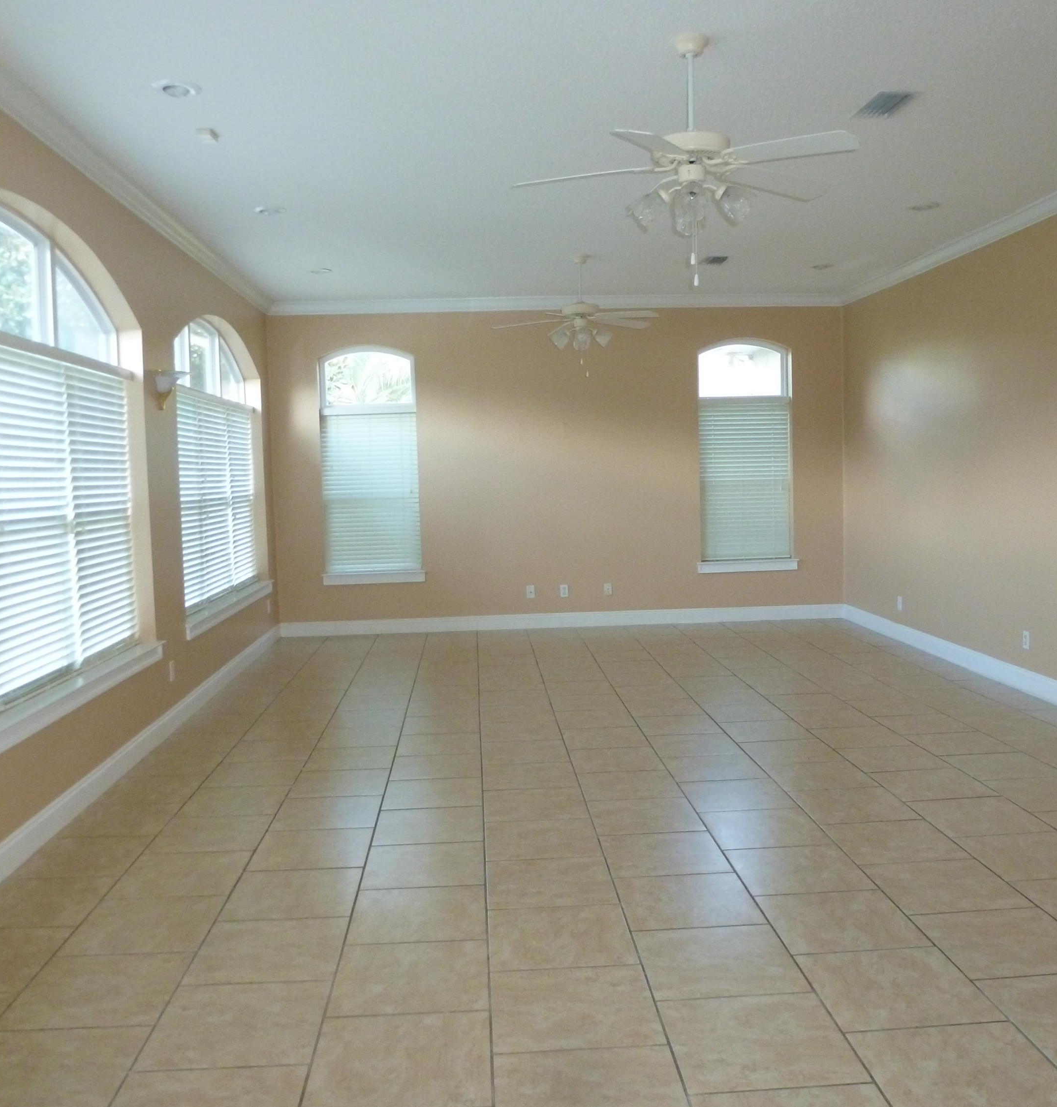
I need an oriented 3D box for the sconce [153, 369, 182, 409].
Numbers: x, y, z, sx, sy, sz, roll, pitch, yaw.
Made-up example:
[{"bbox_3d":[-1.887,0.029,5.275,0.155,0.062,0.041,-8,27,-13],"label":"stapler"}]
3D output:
[{"bbox_3d":[-2.081,-0.965,6.021,0.175,0.233,0.344,-2,5,-3],"label":"sconce"}]

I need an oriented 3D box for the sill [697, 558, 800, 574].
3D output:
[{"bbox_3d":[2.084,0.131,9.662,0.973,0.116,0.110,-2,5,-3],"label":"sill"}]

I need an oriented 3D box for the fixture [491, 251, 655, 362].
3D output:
[{"bbox_3d":[0.405,-1.849,7.670,1.300,0.728,1.300,-2,5,-3],"label":"fixture"}]

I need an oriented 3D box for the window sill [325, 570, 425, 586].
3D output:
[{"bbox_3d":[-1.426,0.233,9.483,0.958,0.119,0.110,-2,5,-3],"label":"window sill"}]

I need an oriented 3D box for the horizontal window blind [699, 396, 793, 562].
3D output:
[{"bbox_3d":[2.054,-0.697,9.662,0.864,1.530,0.060,-2,5,-3],"label":"horizontal window blind"}]

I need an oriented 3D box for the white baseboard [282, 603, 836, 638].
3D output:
[{"bbox_3d":[0.344,0.633,9.610,5.287,0.137,0.020,-2,5,-3],"label":"white baseboard"}]

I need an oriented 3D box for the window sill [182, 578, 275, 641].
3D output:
[{"bbox_3d":[-2.245,0.395,7.744,0.137,0.097,2.680,-2,5,-3],"label":"window sill"}]

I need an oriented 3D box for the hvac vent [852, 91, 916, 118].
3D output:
[{"bbox_3d":[1.580,-1.980,4.540,0.180,0.020,0.340,-2,5,-3],"label":"hvac vent"}]

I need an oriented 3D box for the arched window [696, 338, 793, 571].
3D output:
[{"bbox_3d":[2.045,-0.922,9.635,0.971,2.189,0.125,-2,5,-3],"label":"arched window"}]

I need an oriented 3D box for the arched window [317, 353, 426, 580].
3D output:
[{"bbox_3d":[-1.450,-0.830,9.449,0.891,2.123,0.120,-2,5,-3],"label":"arched window"}]

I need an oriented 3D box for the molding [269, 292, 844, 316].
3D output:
[{"bbox_3d":[0.277,-2.278,9.357,5.313,0.108,0.089,-2,5,-3],"label":"molding"}]

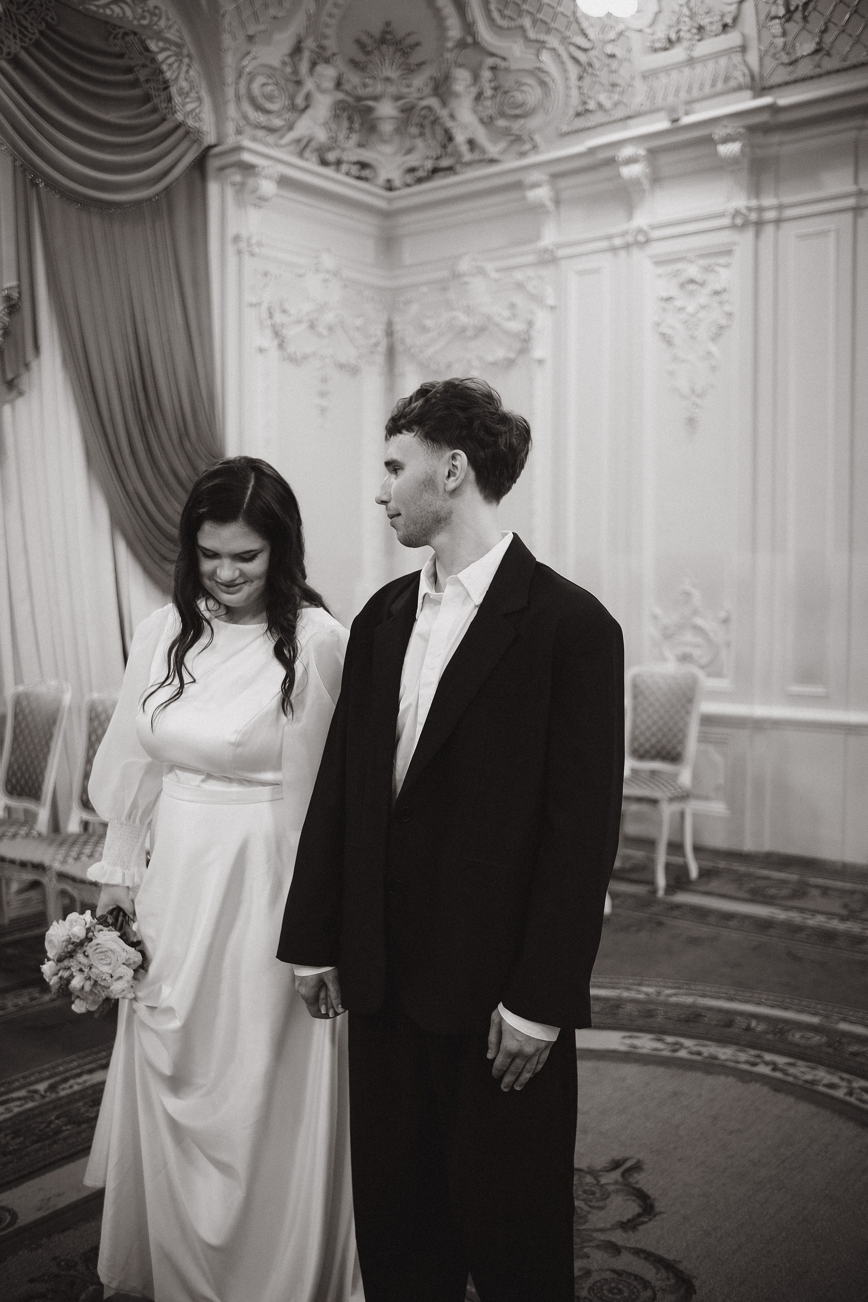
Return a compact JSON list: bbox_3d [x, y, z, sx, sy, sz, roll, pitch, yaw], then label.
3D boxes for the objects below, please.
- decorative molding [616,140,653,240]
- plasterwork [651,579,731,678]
[{"bbox_3d":[1.043,-2.316,6.437,0.178,0.469,0.188,3,5,37],"label":"decorative molding"},{"bbox_3d":[1.309,-0.111,6.467,0.429,0.503,0.089,3,5,37],"label":"plasterwork"}]

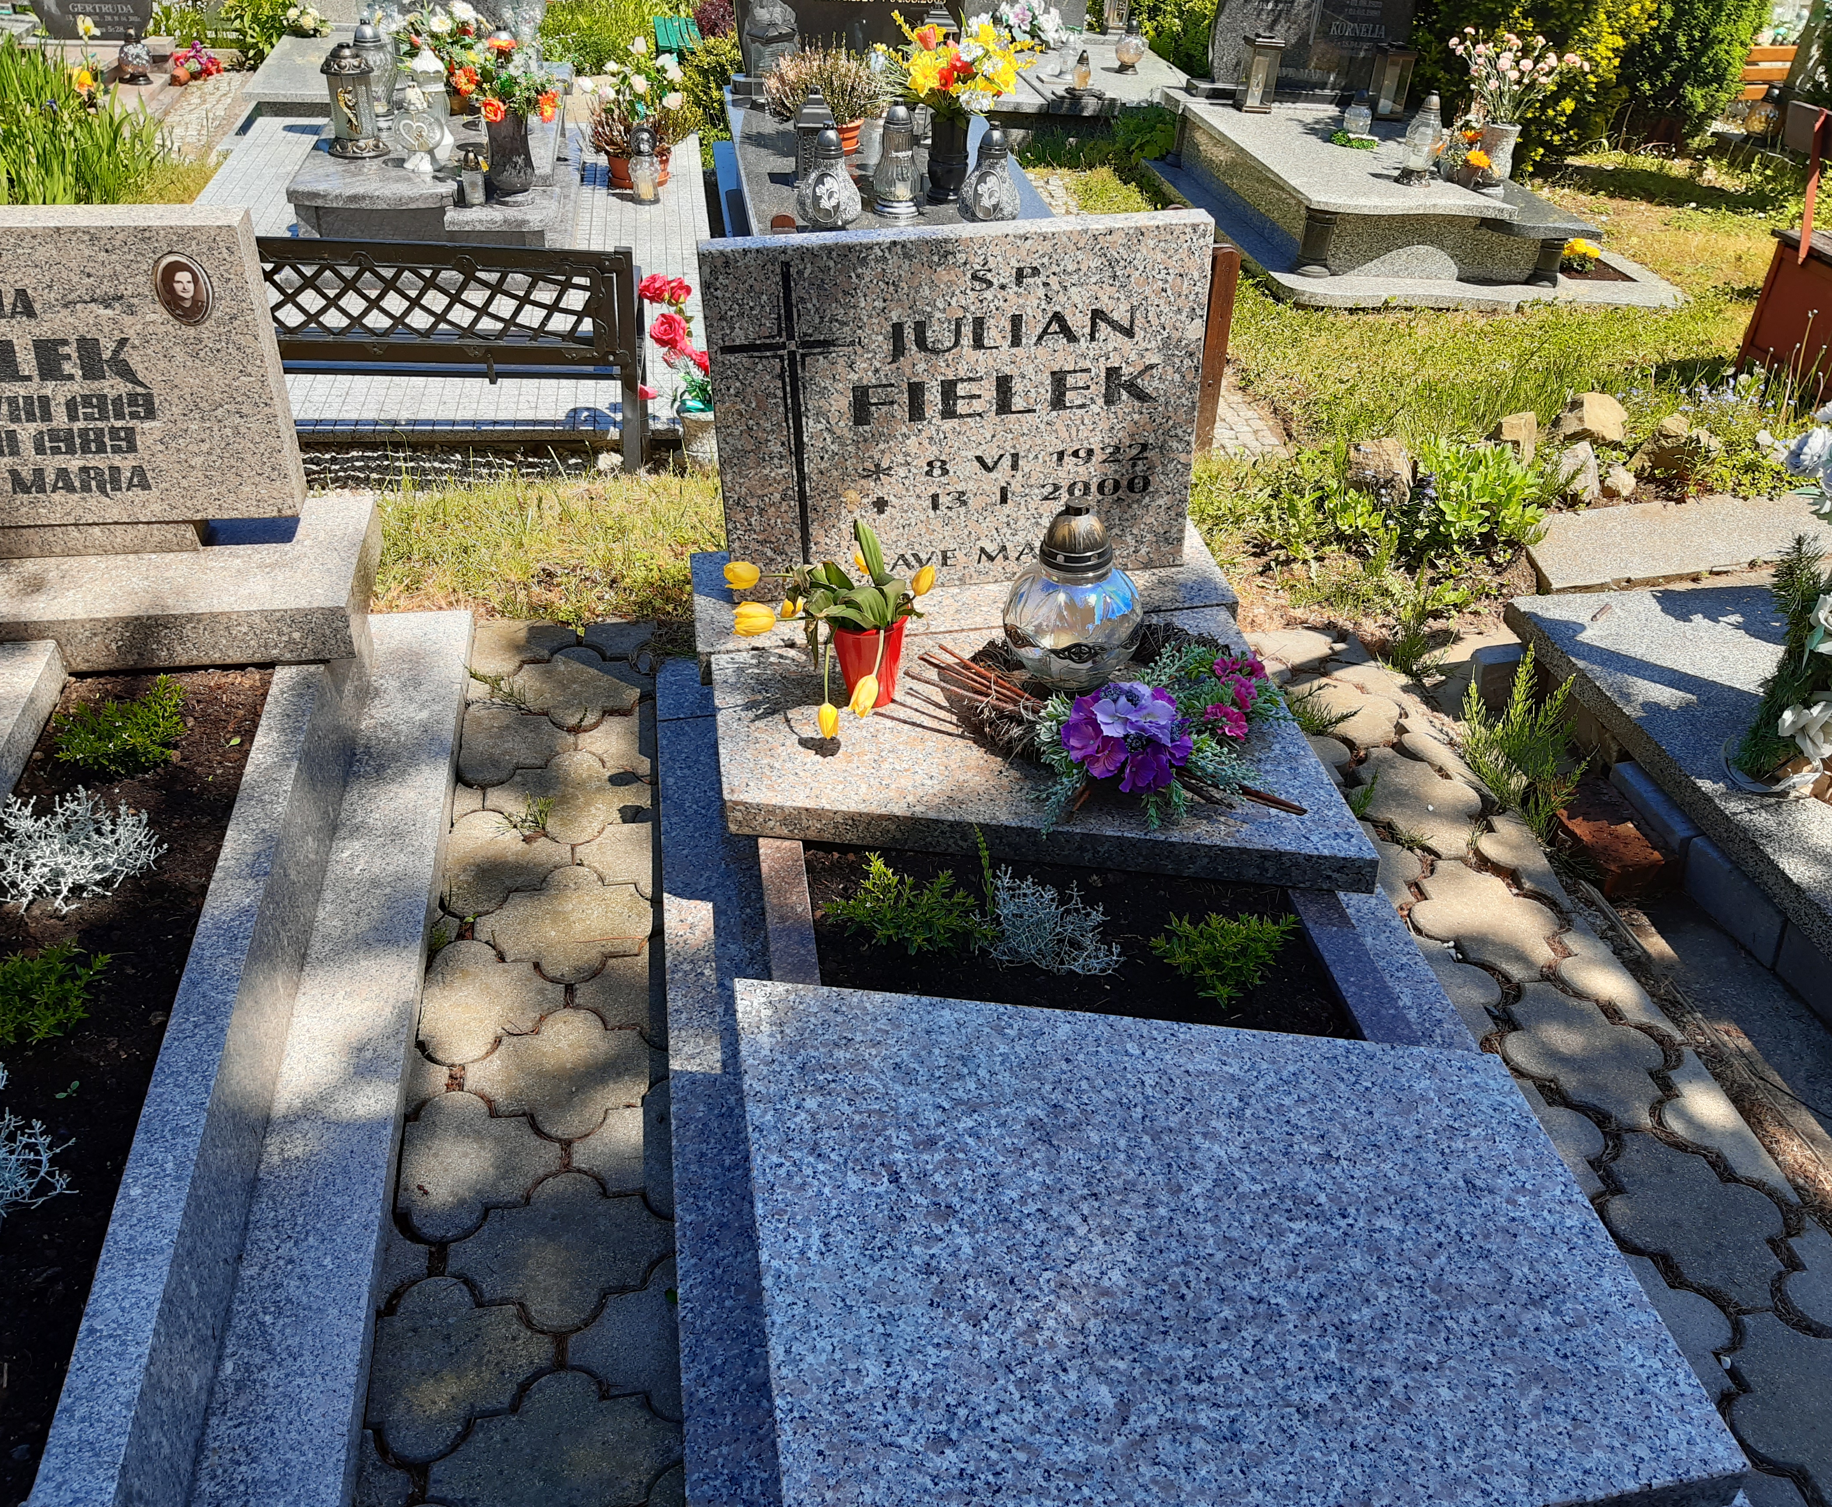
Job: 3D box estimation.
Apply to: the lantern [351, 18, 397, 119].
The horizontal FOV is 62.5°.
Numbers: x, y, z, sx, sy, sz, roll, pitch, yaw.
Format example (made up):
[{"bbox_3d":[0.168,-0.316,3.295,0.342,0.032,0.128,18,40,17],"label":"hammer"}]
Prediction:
[{"bbox_3d":[-1.846,-2.338,5.151,0.150,0.310,0.150,-5,36,-7],"label":"lantern"}]

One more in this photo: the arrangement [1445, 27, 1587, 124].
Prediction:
[{"bbox_3d":[2.122,-2.401,5.366,0.485,0.300,0.412,-6,36,-8],"label":"arrangement"}]

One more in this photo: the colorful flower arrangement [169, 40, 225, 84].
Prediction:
[{"bbox_3d":[-3.063,-2.943,6.423,0.225,0.165,0.190,-6,35,-7],"label":"colorful flower arrangement"}]

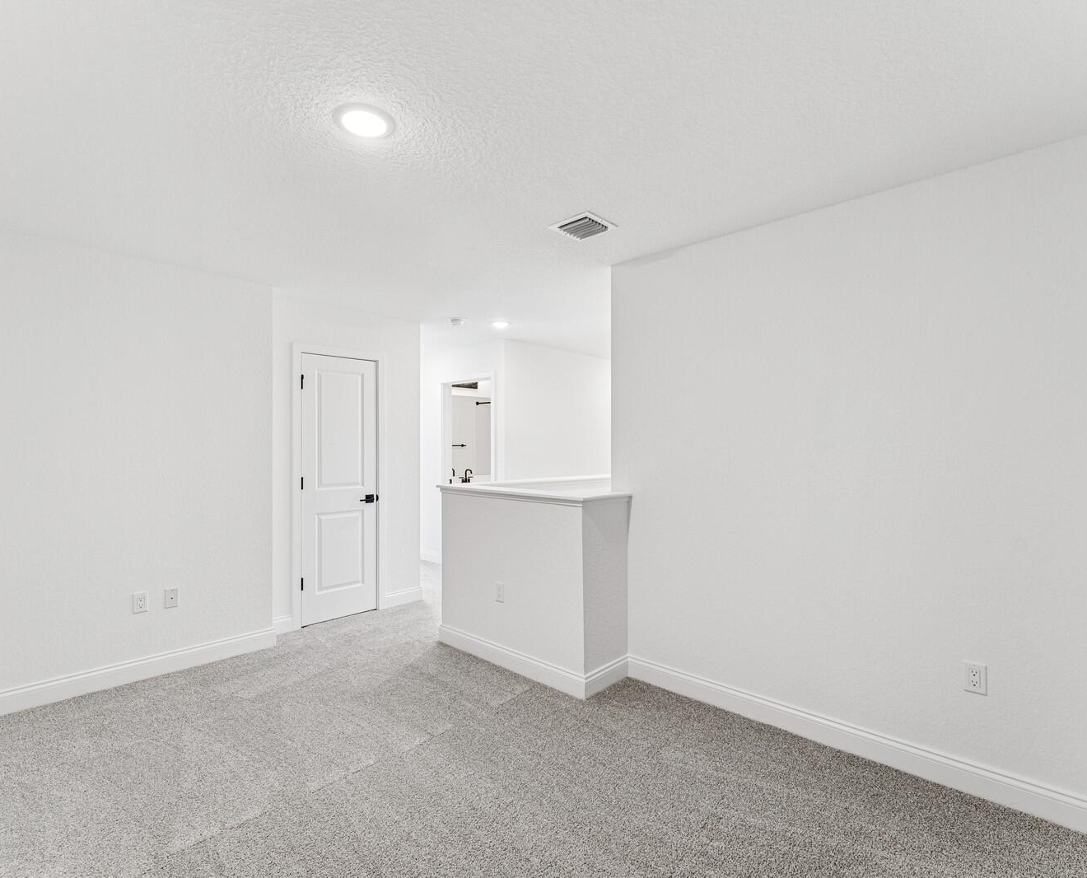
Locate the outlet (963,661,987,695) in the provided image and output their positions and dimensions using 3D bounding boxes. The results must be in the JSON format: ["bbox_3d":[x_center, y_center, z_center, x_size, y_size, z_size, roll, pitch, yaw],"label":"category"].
[{"bbox_3d":[1.681,0.935,1.992,0.071,0.116,0.009,-1,-1,42],"label":"outlet"}]

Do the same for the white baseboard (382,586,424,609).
[{"bbox_3d":[-1.206,1.362,4.431,0.016,0.120,0.388,-1,-1,44],"label":"white baseboard"}]

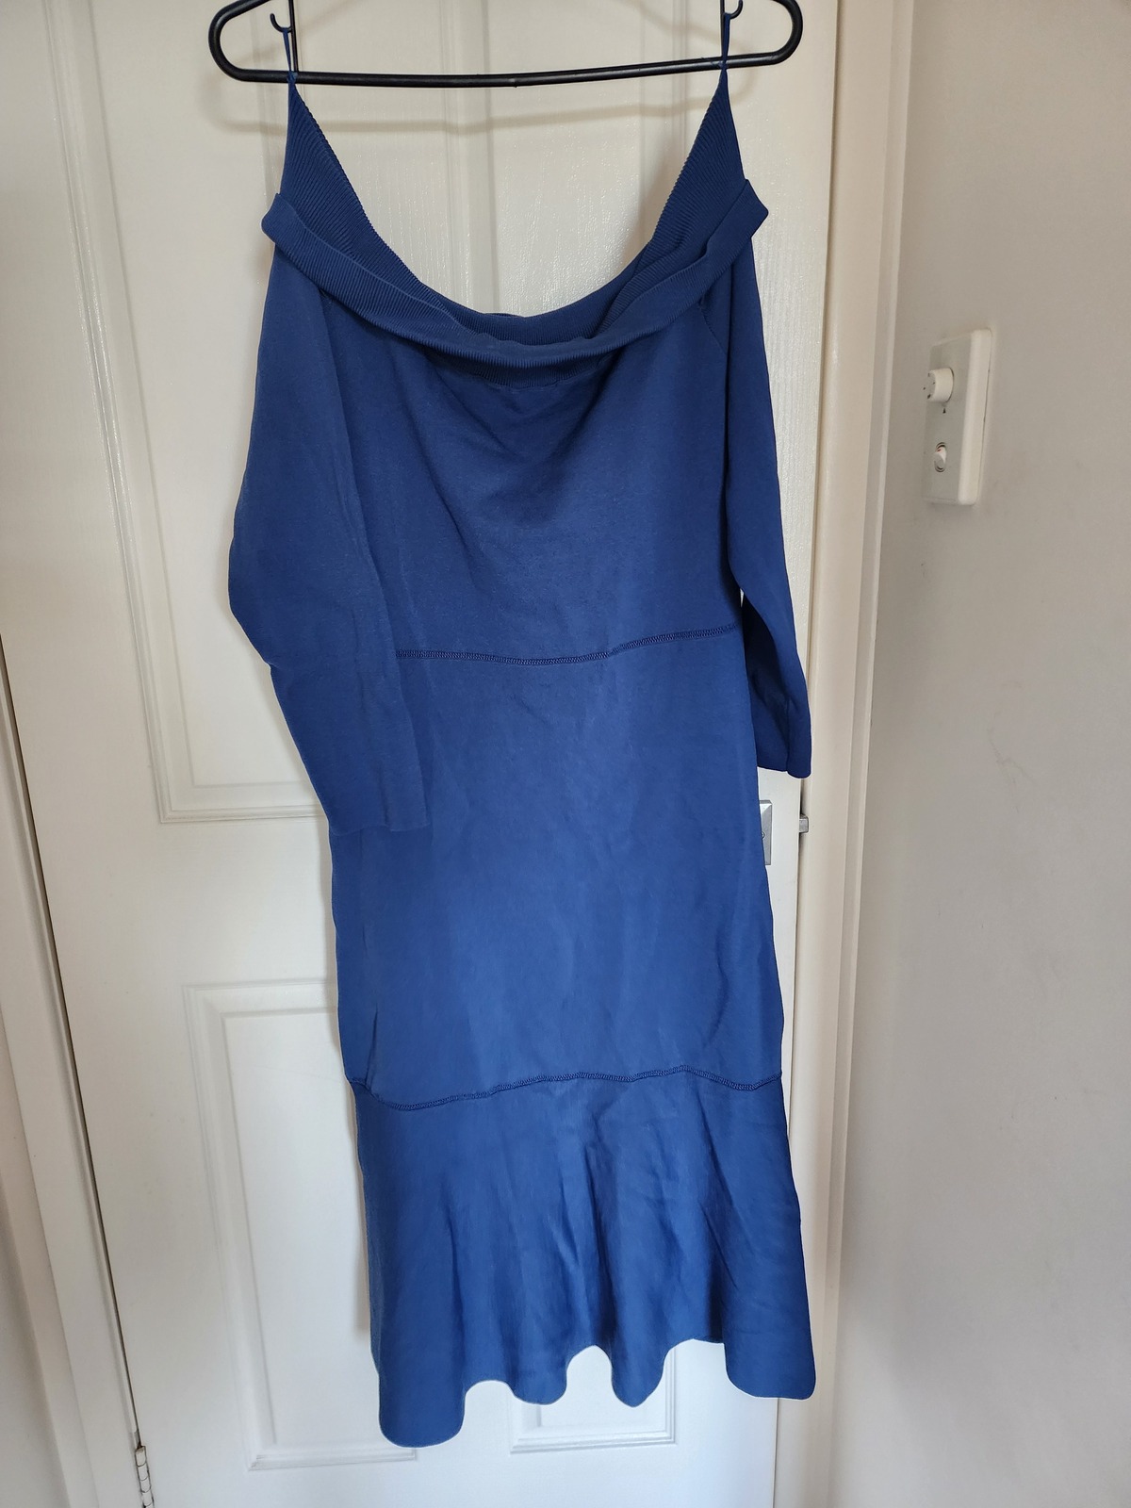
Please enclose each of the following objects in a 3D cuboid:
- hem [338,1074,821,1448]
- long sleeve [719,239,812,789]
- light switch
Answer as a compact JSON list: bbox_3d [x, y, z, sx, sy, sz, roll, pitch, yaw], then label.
[{"bbox_3d":[0.029,0.490,1.012,0.465,0.385,0.120,-2,15,-2],"label":"hem"},{"bbox_3d":[0.174,-0.194,0.856,0.100,0.455,0.085,-2,15,-2],"label":"long sleeve"},{"bbox_3d":[0.284,-0.249,0.753,0.028,0.116,0.075,-2,15,-2],"label":"light switch"}]

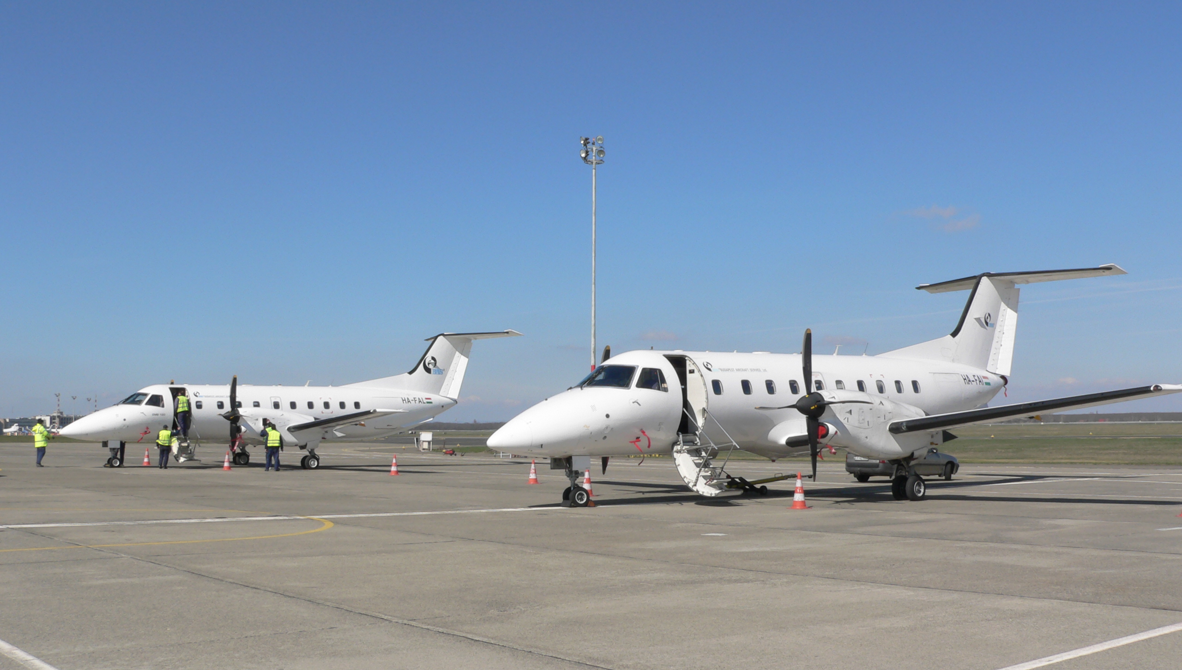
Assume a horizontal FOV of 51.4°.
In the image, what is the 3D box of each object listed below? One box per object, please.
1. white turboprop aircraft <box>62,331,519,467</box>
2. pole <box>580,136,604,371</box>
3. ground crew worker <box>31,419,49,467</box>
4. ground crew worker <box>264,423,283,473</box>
[{"bbox_3d":[-13.057,2.563,53.400,20.050,6.350,19.780,4,-6,-40],"label":"white turboprop aircraft"},{"bbox_3d":[0.152,-2.843,88.000,1.720,22.800,1.600,-1,-5,12],"label":"pole"},{"bbox_3d":[-20.505,4.029,45.800,0.500,1.790,0.560,3,-5,-33],"label":"ground crew worker"},{"bbox_3d":[-11.768,4.178,45.700,0.600,1.780,0.380,2,-5,-22],"label":"ground crew worker"}]

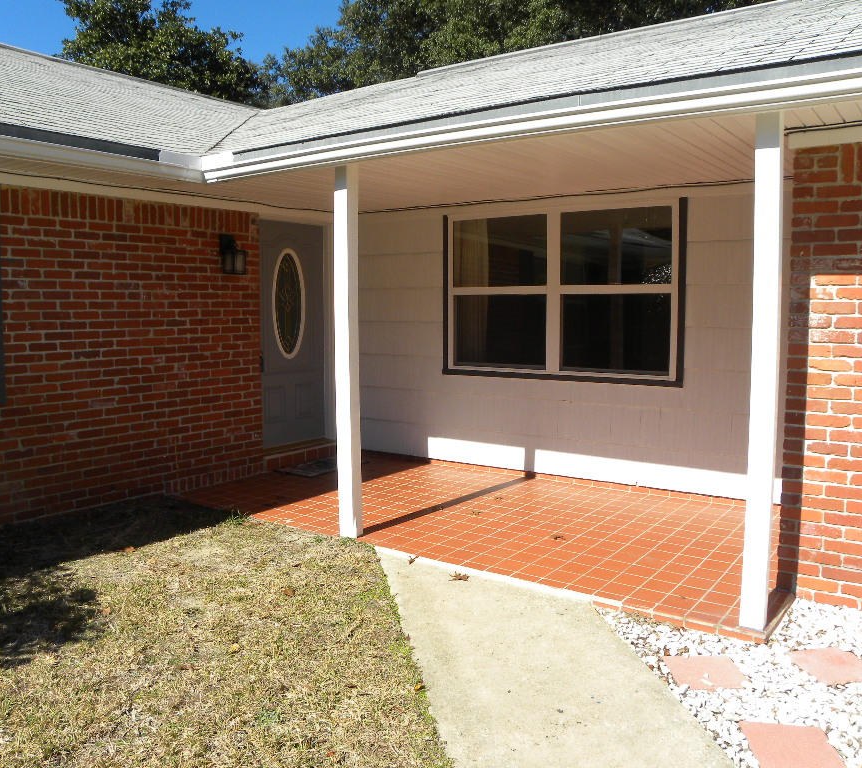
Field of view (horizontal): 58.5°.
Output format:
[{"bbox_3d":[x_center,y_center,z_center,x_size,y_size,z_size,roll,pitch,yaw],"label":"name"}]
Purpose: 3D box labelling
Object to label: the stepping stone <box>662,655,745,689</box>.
[{"bbox_3d":[1.123,1.199,3.152,0.288,0.045,0.290,0,5,2],"label":"stepping stone"}]

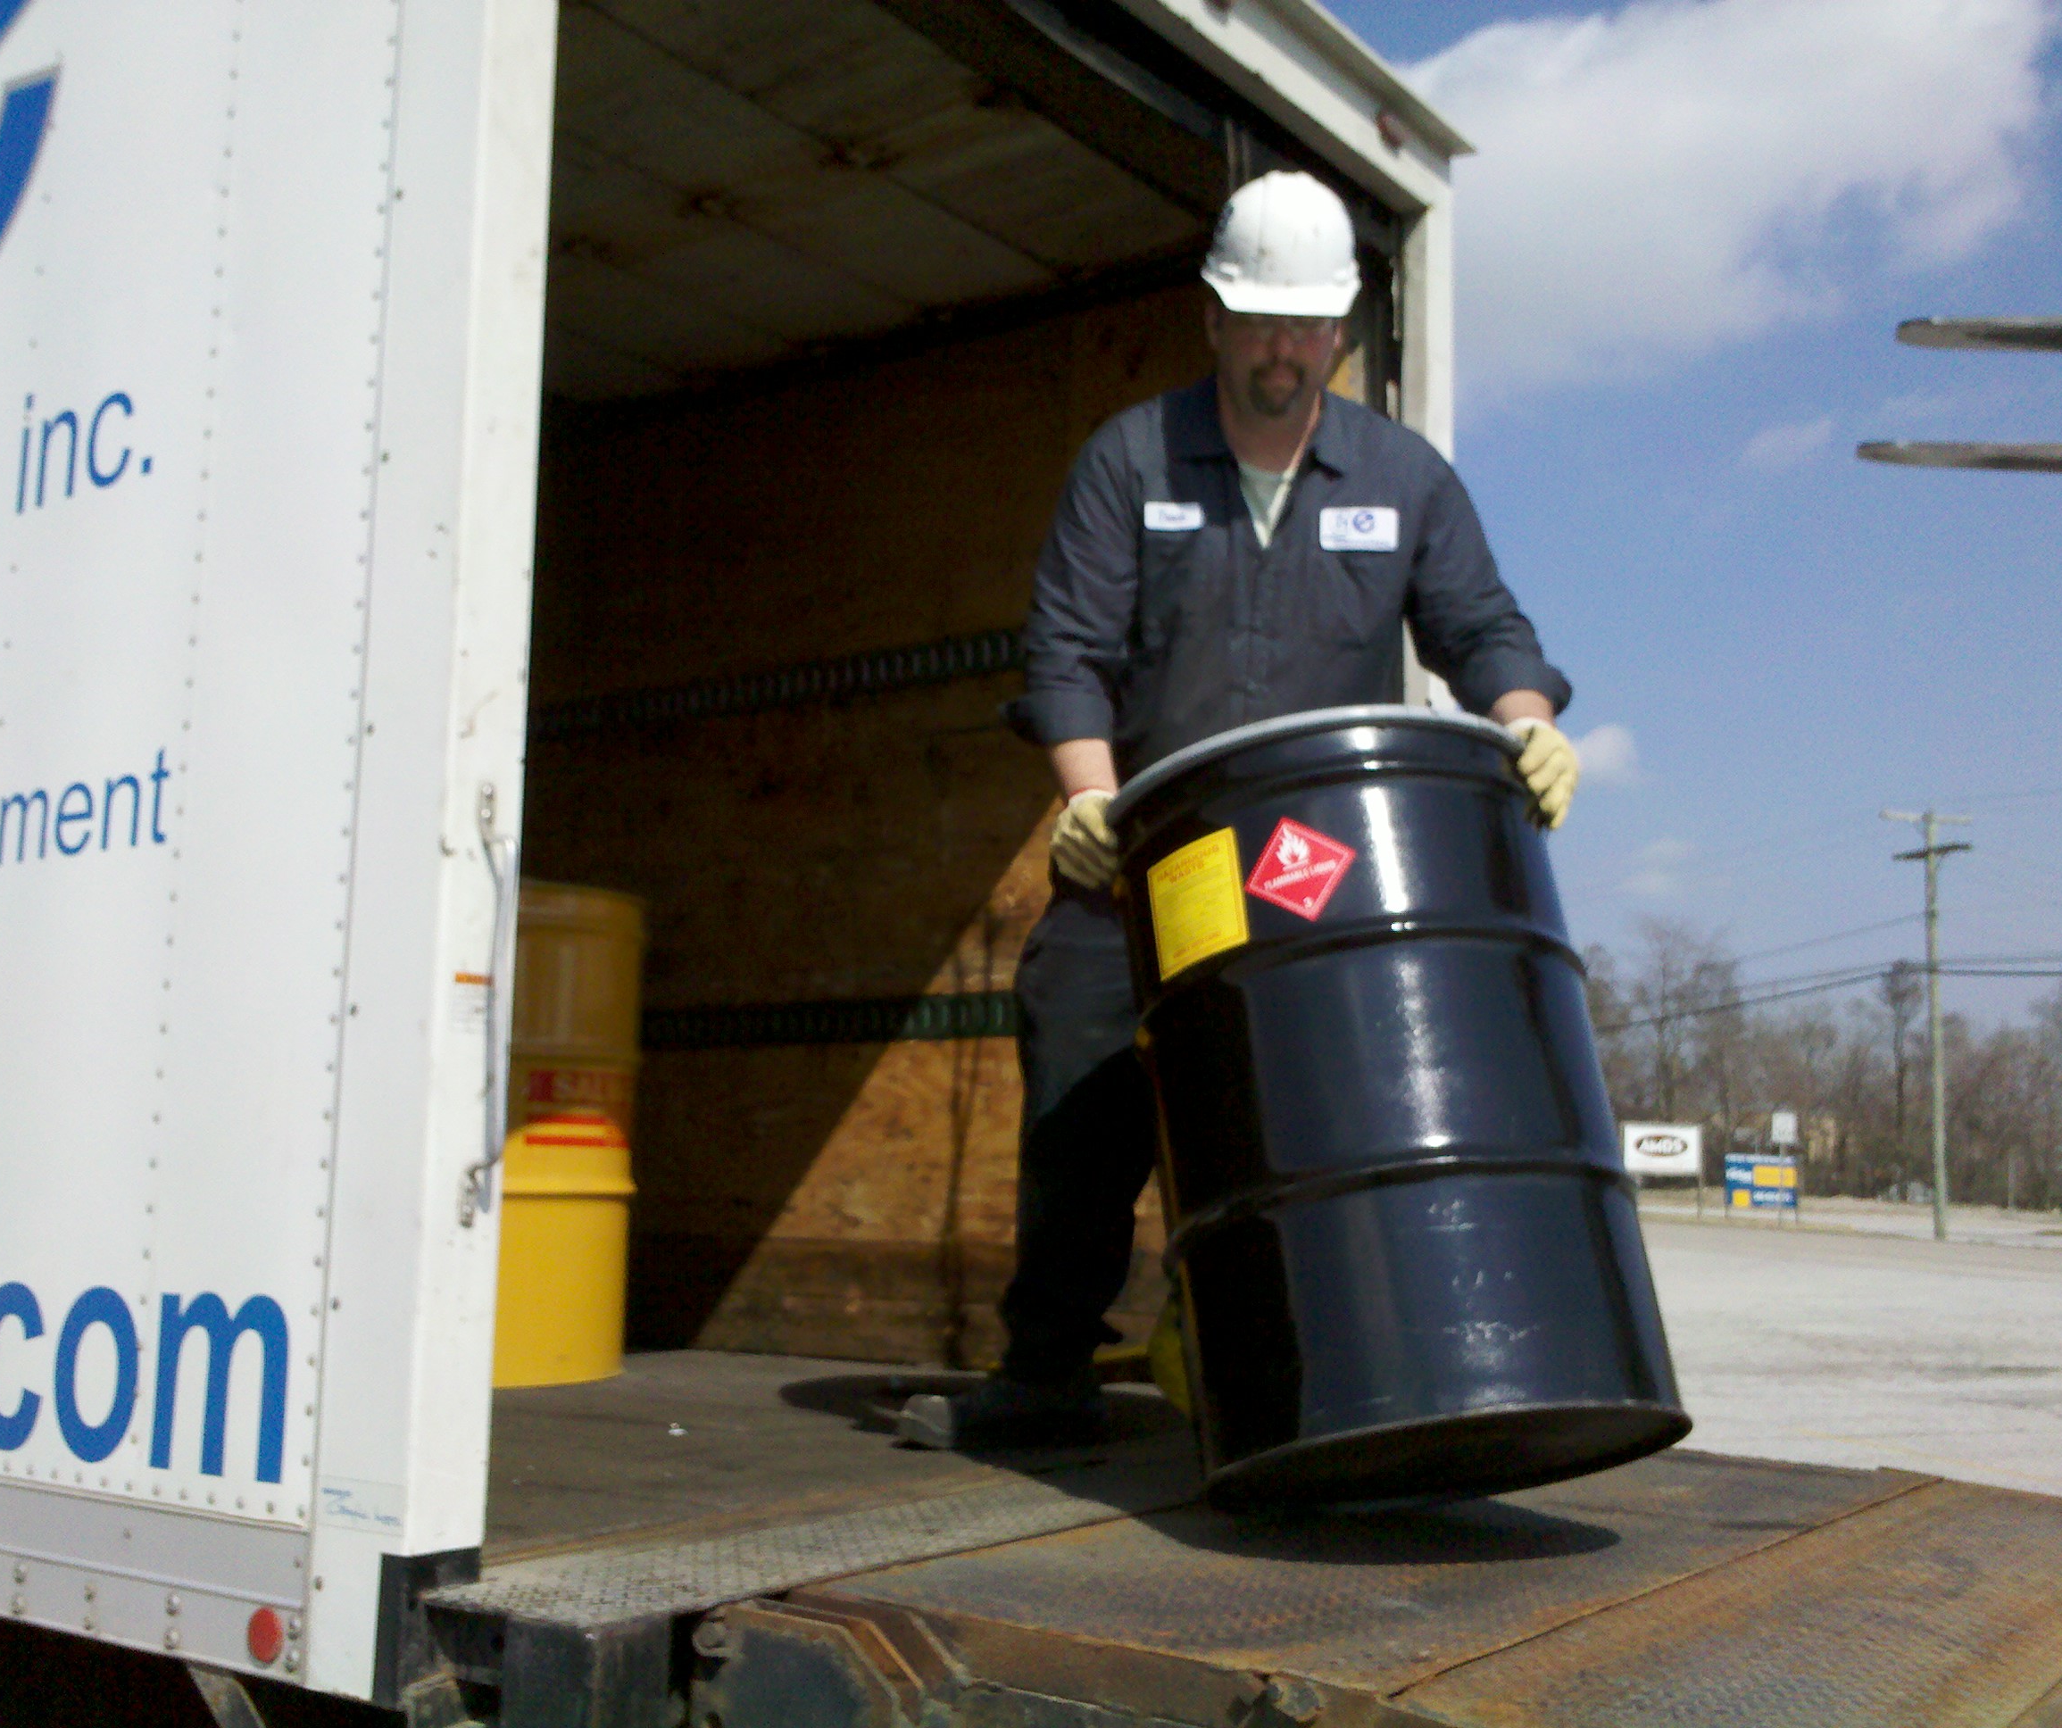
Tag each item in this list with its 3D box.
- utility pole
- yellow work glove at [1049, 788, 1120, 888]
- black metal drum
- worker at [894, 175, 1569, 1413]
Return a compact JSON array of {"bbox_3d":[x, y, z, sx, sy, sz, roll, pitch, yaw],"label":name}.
[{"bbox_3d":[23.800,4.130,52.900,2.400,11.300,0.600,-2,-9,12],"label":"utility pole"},{"bbox_3d":[0.074,-0.035,2.830,0.110,0.150,0.130,5,-10,-30],"label":"yellow work glove"},{"bbox_3d":[0.451,0.329,2.596,0.605,0.880,0.605,-5,-28,-3],"label":"black metal drum"},{"bbox_3d":[0.274,-0.012,3.080,0.920,1.900,0.780,0,-9,5],"label":"worker"}]

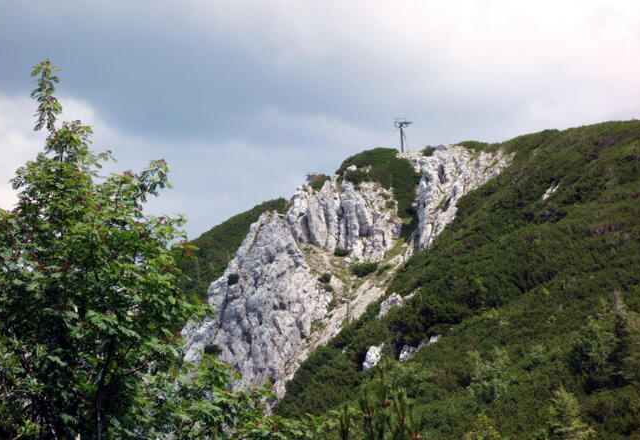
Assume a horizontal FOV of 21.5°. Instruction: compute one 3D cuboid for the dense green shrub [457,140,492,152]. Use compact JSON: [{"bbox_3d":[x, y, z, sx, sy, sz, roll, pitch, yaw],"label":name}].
[{"bbox_3d":[27.483,-13.039,300.000,6.200,2.100,4.500,-1,-5,0],"label":"dense green shrub"}]

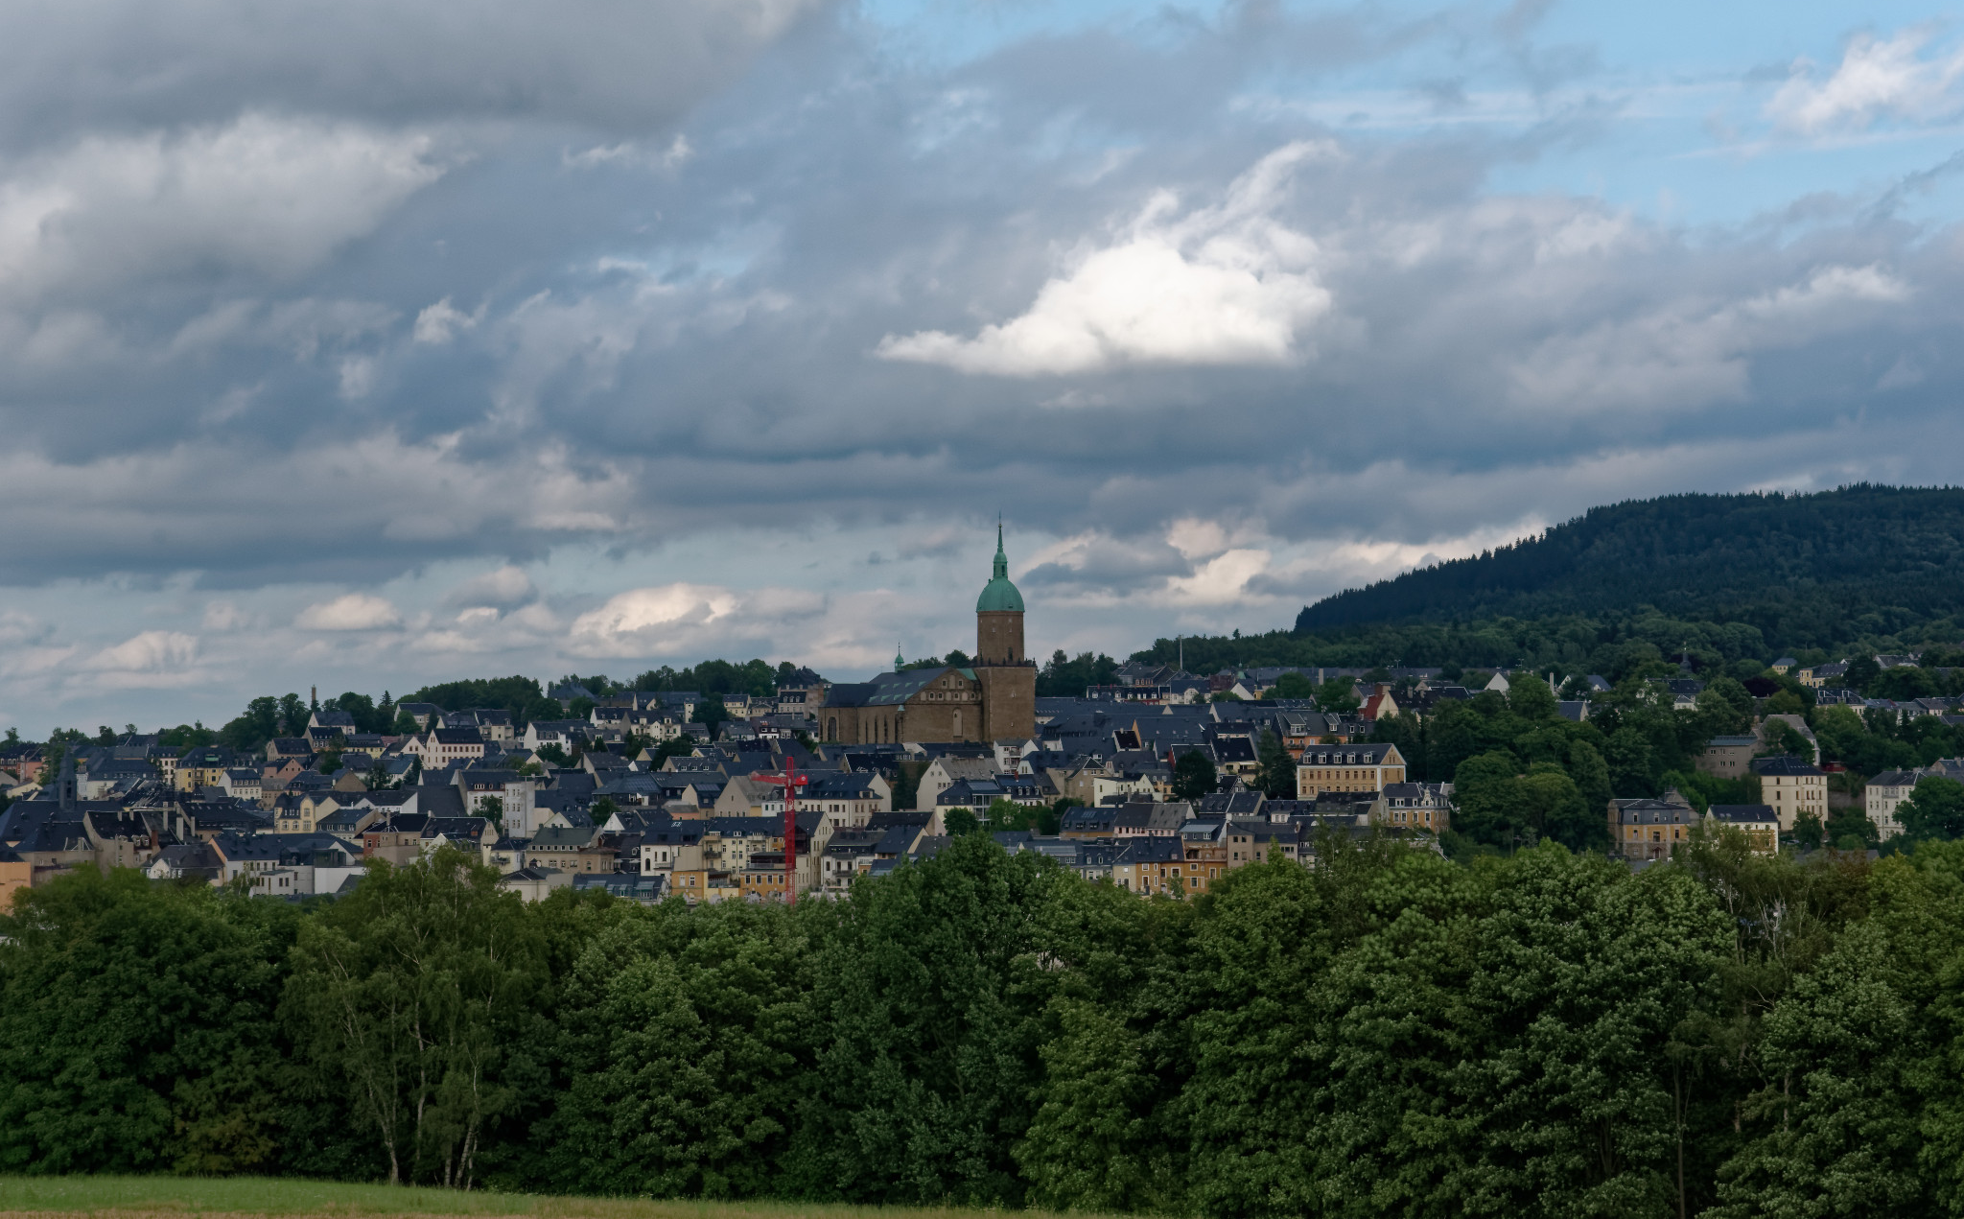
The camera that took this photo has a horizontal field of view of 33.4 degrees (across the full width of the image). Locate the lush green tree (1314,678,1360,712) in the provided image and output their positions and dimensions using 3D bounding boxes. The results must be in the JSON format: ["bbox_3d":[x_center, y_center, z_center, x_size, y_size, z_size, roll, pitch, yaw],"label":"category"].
[{"bbox_3d":[112.020,27.534,1030.000,14.000,12.000,13.000,0,-3,0],"label":"lush green tree"}]

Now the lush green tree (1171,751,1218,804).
[{"bbox_3d":[55.400,44.010,853.200,12.000,14.400,12.000,0,-1,4],"label":"lush green tree"}]

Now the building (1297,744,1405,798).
[{"bbox_3d":[97.183,43.256,862.000,25.000,15.300,12.000,-2,-3,38],"label":"building"}]

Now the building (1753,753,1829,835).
[{"bbox_3d":[187.740,42.960,757.070,11.800,18.460,11.800,1,-1,-26],"label":"building"}]

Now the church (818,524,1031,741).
[{"bbox_3d":[-20.597,12.363,925.000,43.000,77.000,68.000,1,-3,-28],"label":"church"}]

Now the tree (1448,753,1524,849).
[{"bbox_3d":[119.070,45.010,770.860,18.070,23.500,18.070,0,-1,9],"label":"tree"}]

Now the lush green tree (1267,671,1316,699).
[{"bbox_3d":[110.970,27.820,1174.770,17.620,11.570,17.620,0,-1,5],"label":"lush green tree"}]

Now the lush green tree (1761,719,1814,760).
[{"bbox_3d":[200.740,33.660,815.660,12.620,13.010,12.620,0,-1,14],"label":"lush green tree"}]

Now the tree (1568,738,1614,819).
[{"bbox_3d":[150.556,42.166,810.000,11.500,20.000,11.500,0,-3,0],"label":"tree"}]

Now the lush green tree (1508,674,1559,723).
[{"bbox_3d":[166.229,27.255,985.000,15.300,16.000,15.000,0,-3,0],"label":"lush green tree"}]

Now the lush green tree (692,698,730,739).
[{"bbox_3d":[-95.150,39.101,1150.000,12.500,15.500,12.500,0,-3,0],"label":"lush green tree"}]

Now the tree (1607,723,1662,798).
[{"bbox_3d":[159.060,37.670,799.330,13.490,19.120,13.490,0,-1,11],"label":"tree"}]

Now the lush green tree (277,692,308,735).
[{"bbox_3d":[-231.788,36.111,1100.000,10.500,16.000,10.500,0,-3,0],"label":"lush green tree"}]

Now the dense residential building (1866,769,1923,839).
[{"bbox_3d":[230.561,49.898,828.000,13.300,18.300,11.000,-1,-3,13],"label":"dense residential building"}]

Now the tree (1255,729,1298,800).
[{"bbox_3d":[74.400,39.540,826.660,10.460,18.610,10.460,0,-1,5],"label":"tree"}]

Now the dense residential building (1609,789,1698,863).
[{"bbox_3d":[157.253,50.586,765.000,18.000,16.800,14.000,0,-3,-2],"label":"dense residential building"}]

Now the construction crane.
[{"bbox_3d":[-48.000,54.000,770.000,2.300,39.000,37.000,0,-1,-24],"label":"construction crane"}]

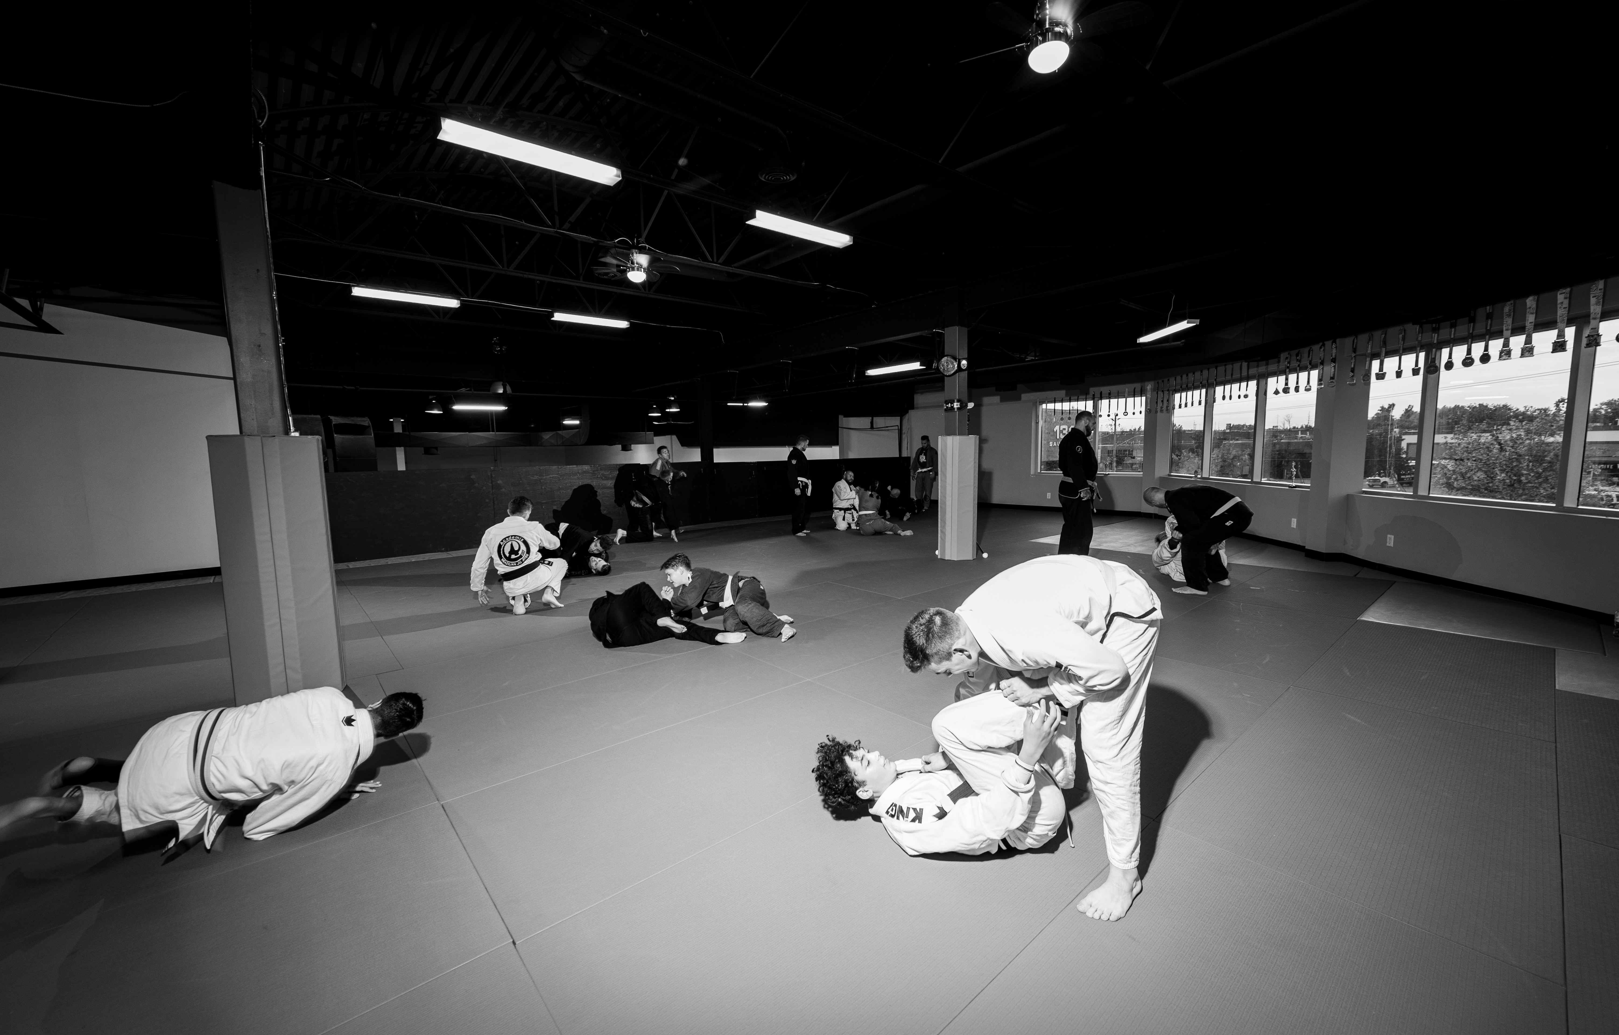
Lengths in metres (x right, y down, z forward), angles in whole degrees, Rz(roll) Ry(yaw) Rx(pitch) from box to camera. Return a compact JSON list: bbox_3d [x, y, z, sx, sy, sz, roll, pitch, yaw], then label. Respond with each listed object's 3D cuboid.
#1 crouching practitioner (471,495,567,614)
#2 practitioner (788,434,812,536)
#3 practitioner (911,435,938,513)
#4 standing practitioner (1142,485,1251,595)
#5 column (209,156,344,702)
[{"bbox_3d":[-2.730,0.323,6.080,0.840,1.040,0.740,-2,6,-12],"label":"crouching practitioner"},{"bbox_3d":[-0.150,-0.557,10.830,0.380,1.710,0.500,2,6,25],"label":"practitioner"},{"bbox_3d":[2.616,-1.002,14.310,0.580,1.710,0.360,1,6,21],"label":"practitioner"},{"bbox_3d":[3.832,0.192,6.207,0.960,1.000,0.600,3,7,33],"label":"standing practitioner"},{"bbox_3d":[-3.150,-0.428,3.638,0.520,3.000,0.520,-6,8,-41],"label":"column"}]

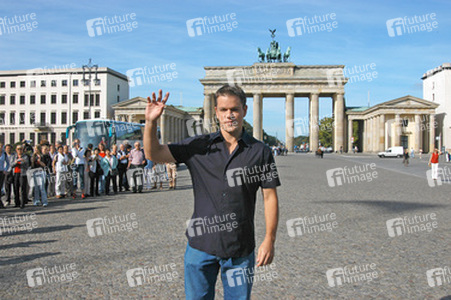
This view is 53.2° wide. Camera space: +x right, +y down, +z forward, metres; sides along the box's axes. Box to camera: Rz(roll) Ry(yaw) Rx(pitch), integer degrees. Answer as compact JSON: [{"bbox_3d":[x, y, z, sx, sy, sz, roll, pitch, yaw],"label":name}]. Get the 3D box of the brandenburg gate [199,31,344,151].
[{"bbox_3d":[10.782,-12.695,104.420,32.600,27.000,11.000,0,0,6],"label":"brandenburg gate"}]

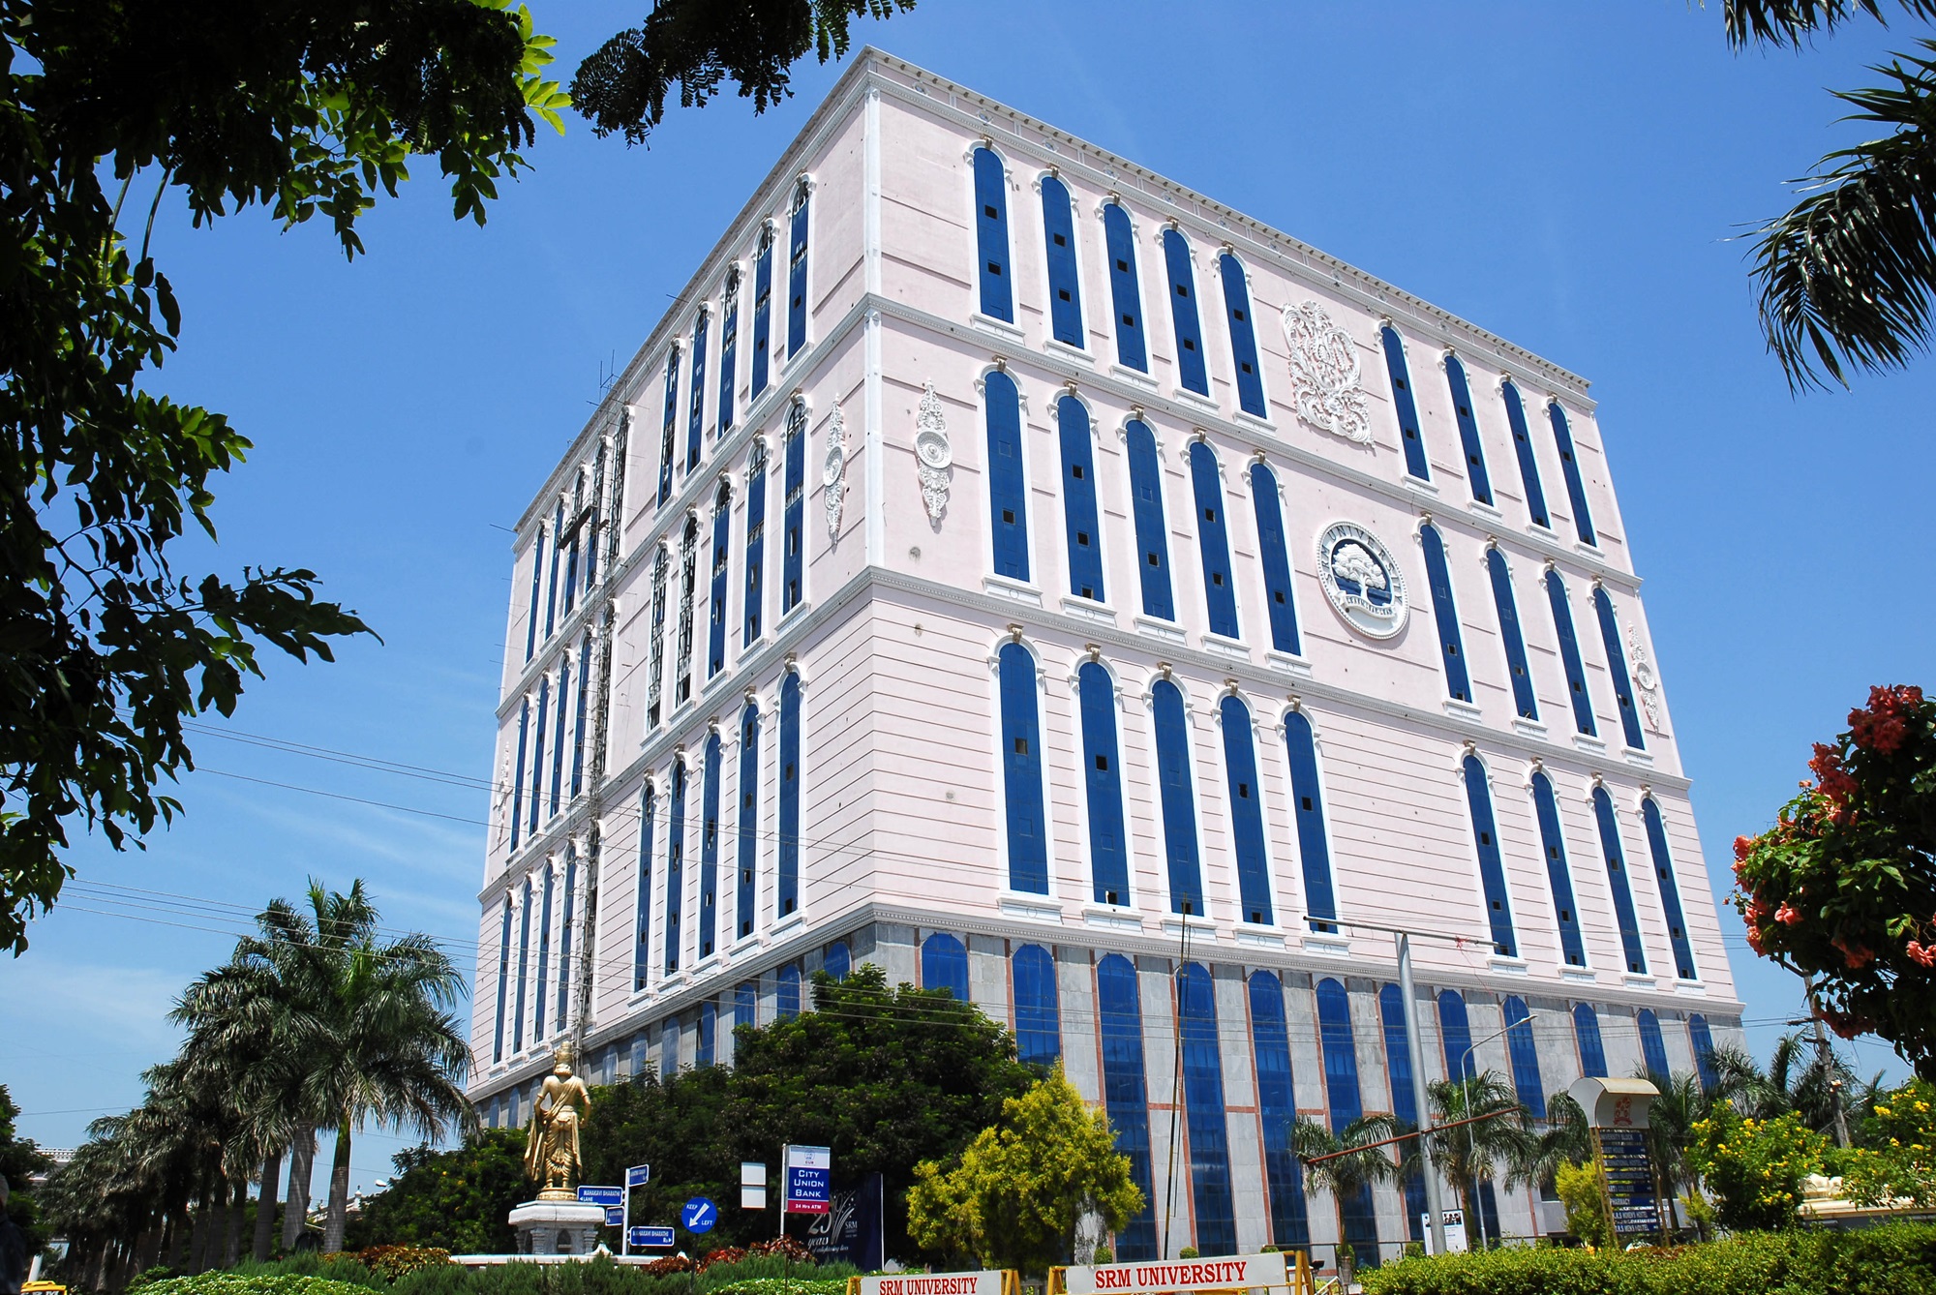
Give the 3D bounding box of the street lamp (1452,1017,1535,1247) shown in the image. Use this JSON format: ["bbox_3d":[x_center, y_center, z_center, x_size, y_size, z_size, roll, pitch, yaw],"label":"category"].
[{"bbox_3d":[15.426,14.654,40.993,0.300,8.050,2.529,20,-32,-41],"label":"street lamp"}]

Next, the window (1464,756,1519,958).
[{"bbox_3d":[27.615,10.904,77.088,1.796,11.188,0.300,13,-29,-30],"label":"window"}]

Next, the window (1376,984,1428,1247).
[{"bbox_3d":[19.560,20.877,65.580,2.070,11.450,0.300,13,-29,-31],"label":"window"}]

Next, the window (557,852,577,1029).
[{"bbox_3d":[-23.523,17.042,85.412,0.300,10.520,1.880,13,-29,-31],"label":"window"}]

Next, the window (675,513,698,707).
[{"bbox_3d":[-14.541,-2.173,75.778,0.300,10.770,1.840,13,-29,-30],"label":"window"}]

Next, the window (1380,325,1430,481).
[{"bbox_3d":[26.325,-15.027,87.853,1.870,10.725,0.300,13,-28,-31],"label":"window"}]

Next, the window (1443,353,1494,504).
[{"bbox_3d":[31.207,-13.880,90.900,1.870,10.725,0.300,13,-28,-31],"label":"window"}]

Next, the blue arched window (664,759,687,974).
[{"bbox_3d":[-13.907,10.303,69.864,0.300,10.420,1.840,13,-29,-30],"label":"blue arched window"}]

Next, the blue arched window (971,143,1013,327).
[{"bbox_3d":[1.163,-20.865,72.502,1.880,10.800,0.300,13,-29,-31],"label":"blue arched window"}]

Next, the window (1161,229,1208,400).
[{"bbox_3d":[11.861,-18.806,80.178,2.000,11.000,0.250,13,-29,-30],"label":"window"}]

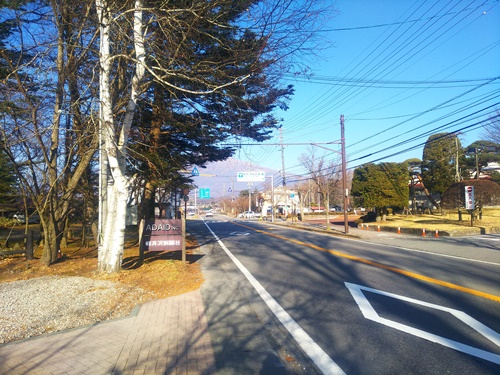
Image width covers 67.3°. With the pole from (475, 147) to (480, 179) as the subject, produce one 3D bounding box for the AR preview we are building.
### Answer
[{"bbox_3d":[25.608,-0.864,42.242,0.280,7.110,0.280,0,-4,-8],"label":"pole"}]

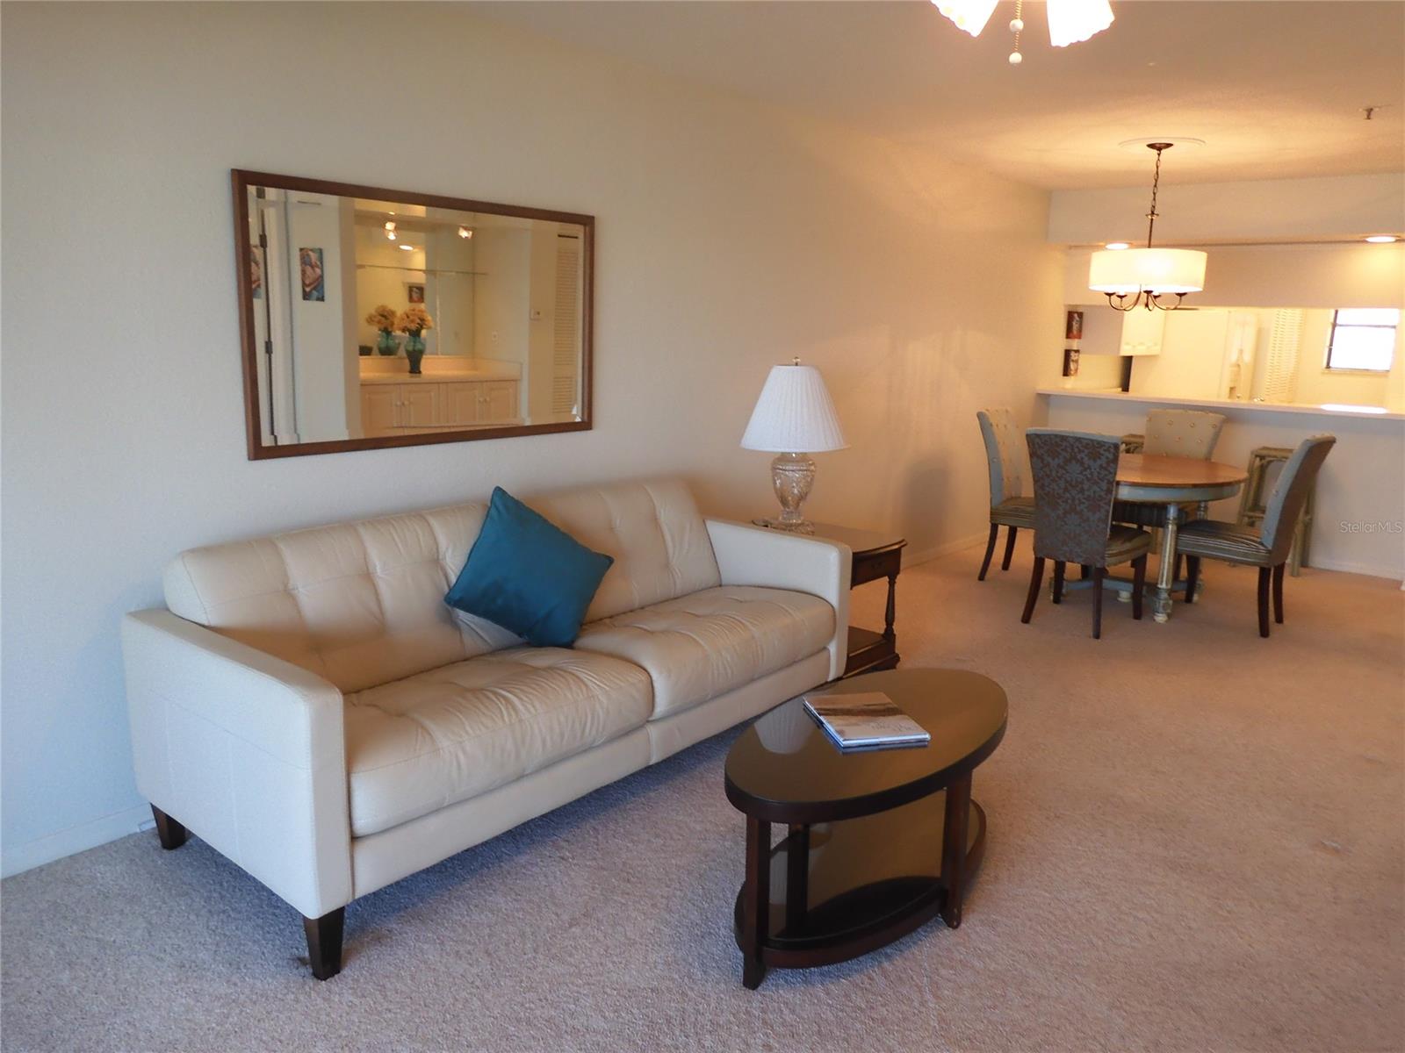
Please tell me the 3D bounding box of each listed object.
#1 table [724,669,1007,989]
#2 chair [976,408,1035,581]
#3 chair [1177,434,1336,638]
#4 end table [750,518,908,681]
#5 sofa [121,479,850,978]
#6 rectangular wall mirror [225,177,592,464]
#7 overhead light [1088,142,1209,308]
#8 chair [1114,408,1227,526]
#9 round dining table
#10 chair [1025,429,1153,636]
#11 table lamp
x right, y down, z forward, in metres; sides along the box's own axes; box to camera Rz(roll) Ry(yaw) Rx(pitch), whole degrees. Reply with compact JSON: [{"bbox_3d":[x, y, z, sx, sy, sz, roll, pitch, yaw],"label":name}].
[{"bbox_3d":[0.451,0.749,2.607,0.513,0.469,1.091,12,15,39],"label":"table"},{"bbox_3d":[1.985,-0.154,5.822,0.663,0.998,0.454,12,15,39],"label":"chair"},{"bbox_3d":[2.844,0.018,5.110,0.656,0.998,0.469,12,15,39],"label":"chair"},{"bbox_3d":[0.439,0.334,4.282,0.730,0.592,0.566,12,15,39],"label":"end table"},{"bbox_3d":[-0.509,0.401,3.175,0.949,0.864,2.146,12,15,39],"label":"sofa"},{"bbox_3d":[-0.877,-0.693,3.313,0.035,0.820,1.378,12,15,39],"label":"rectangular wall mirror"},{"bbox_3d":[2.418,-1.595,5.209,0.620,0.843,0.620,12,15,39],"label":"overhead light"},{"bbox_3d":[2.852,-0.182,6.067,0.462,0.998,0.663,12,15,39],"label":"chair"},{"bbox_3d":[2.417,0.052,5.466,1.058,0.763,1.058,1,12,0],"label":"round dining table"},{"bbox_3d":[1.979,0.014,5.018,0.462,0.998,0.678,12,15,39],"label":"chair"},{"bbox_3d":[0.409,-0.365,4.359,0.477,0.755,0.477,1,12,0],"label":"table lamp"}]

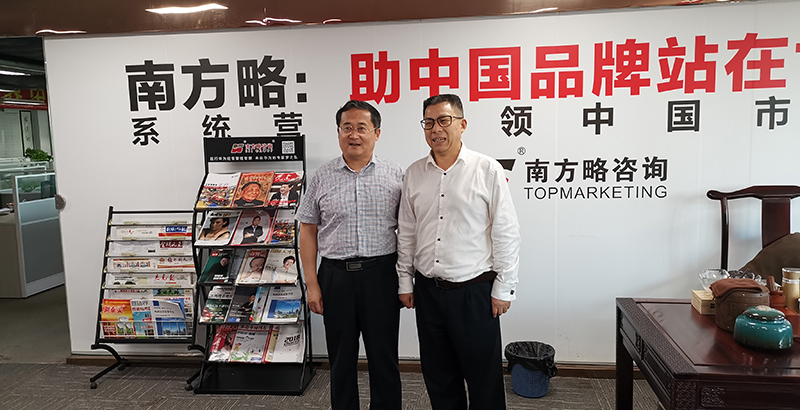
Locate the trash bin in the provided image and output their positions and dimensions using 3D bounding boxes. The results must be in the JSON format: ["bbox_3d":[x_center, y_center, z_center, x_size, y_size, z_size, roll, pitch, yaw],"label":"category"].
[{"bbox_3d":[0.786,0.979,3.730,0.290,0.258,0.285,-1,7,8],"label":"trash bin"}]

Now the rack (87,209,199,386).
[{"bbox_3d":[-1.615,0.581,3.978,0.670,1.122,0.370,-1,7,8],"label":"rack"}]

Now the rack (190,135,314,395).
[{"bbox_3d":[-0.925,0.358,3.877,0.670,1.550,0.395,-1,7,8],"label":"rack"}]

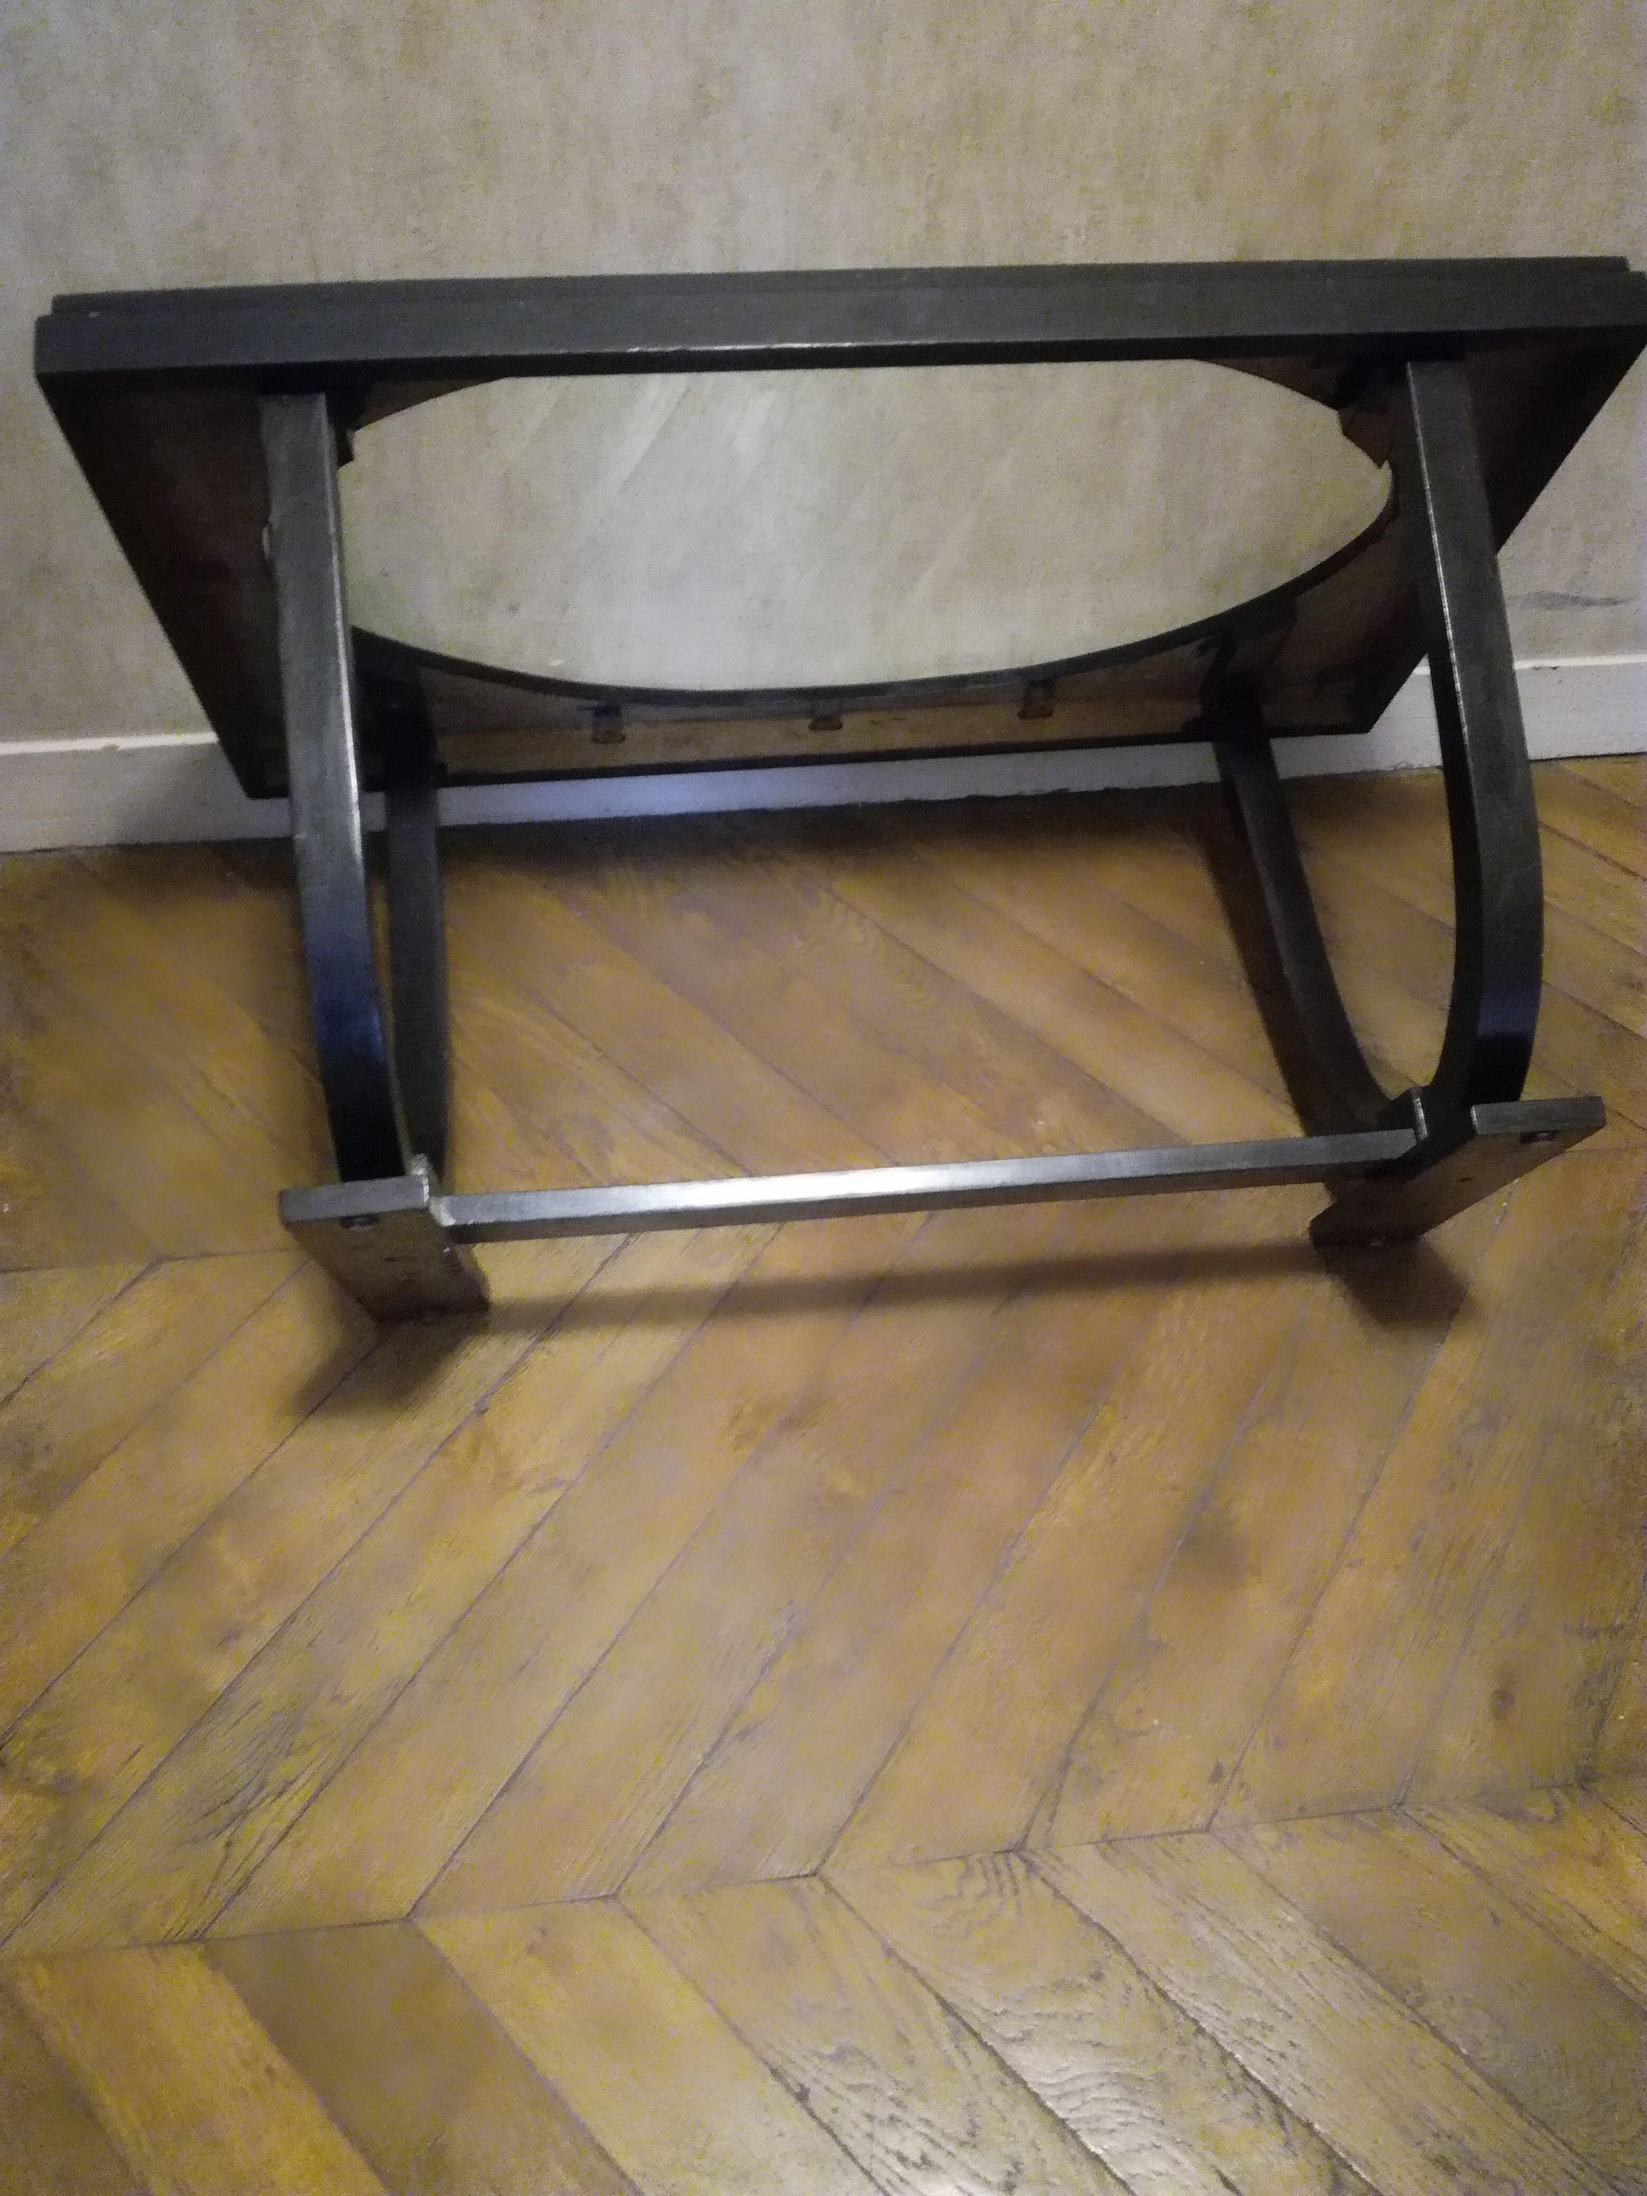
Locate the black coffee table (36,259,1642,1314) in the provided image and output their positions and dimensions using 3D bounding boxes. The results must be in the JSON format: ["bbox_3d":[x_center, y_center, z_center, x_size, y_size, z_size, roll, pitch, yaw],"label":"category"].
[{"bbox_3d":[0.047,-0.169,1.231,1.020,0.506,0.550,-4,71,-6],"label":"black coffee table"}]

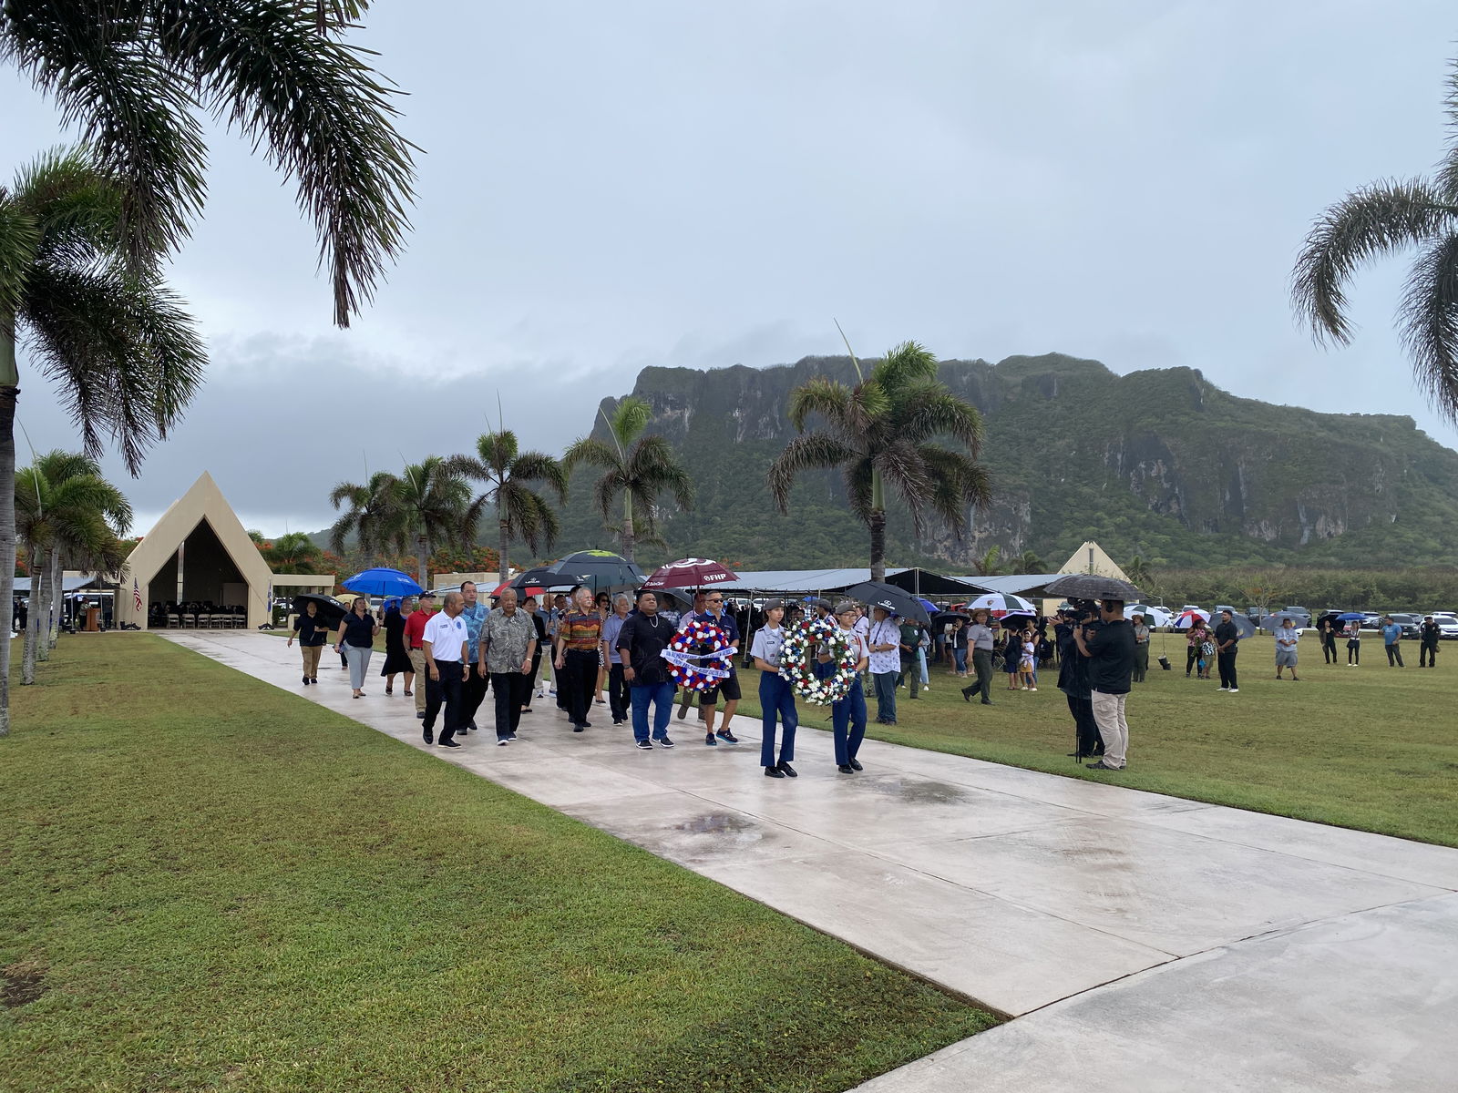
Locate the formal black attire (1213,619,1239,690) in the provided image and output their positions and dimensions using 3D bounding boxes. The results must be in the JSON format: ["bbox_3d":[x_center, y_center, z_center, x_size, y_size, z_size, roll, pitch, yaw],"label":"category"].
[{"bbox_3d":[10.533,2.292,23.200,0.400,1.520,0.540,2,-3,-31],"label":"formal black attire"}]

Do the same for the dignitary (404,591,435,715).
[{"bbox_3d":[-4.206,1.477,14.950,0.500,1.720,0.380,2,-3,-30],"label":"dignitary"}]

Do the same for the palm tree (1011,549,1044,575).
[{"bbox_3d":[26.212,3.695,96.000,2.800,6.900,2.800,-1,-3,16],"label":"palm tree"}]

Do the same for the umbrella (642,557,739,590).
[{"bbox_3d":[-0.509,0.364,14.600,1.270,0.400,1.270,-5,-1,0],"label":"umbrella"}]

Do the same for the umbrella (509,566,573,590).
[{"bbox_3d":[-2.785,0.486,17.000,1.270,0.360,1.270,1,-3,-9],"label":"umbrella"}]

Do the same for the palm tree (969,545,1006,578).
[{"bbox_3d":[21.722,3.397,92.000,3.000,7.000,3.000,0,-3,14],"label":"palm tree"}]

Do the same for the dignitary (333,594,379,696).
[{"bbox_3d":[-6.011,1.648,17.700,0.680,1.650,0.450,2,-3,-28],"label":"dignitary"}]

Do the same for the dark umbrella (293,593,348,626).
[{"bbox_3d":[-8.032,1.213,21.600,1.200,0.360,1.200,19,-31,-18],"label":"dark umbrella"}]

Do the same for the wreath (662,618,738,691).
[{"bbox_3d":[-0.305,1.167,11.750,0.820,0.780,0.200,2,-3,-27],"label":"wreath"}]

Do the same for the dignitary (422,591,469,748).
[{"bbox_3d":[-3.140,1.365,12.150,0.550,1.730,0.450,2,-3,-29],"label":"dignitary"}]

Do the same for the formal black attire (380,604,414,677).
[{"bbox_3d":[-5.488,1.591,18.100,0.580,1.200,0.420,2,-3,-28],"label":"formal black attire"}]

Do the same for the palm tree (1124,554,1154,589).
[{"bbox_3d":[37.019,4.068,99.000,2.800,6.800,2.800,-1,-3,20],"label":"palm tree"}]

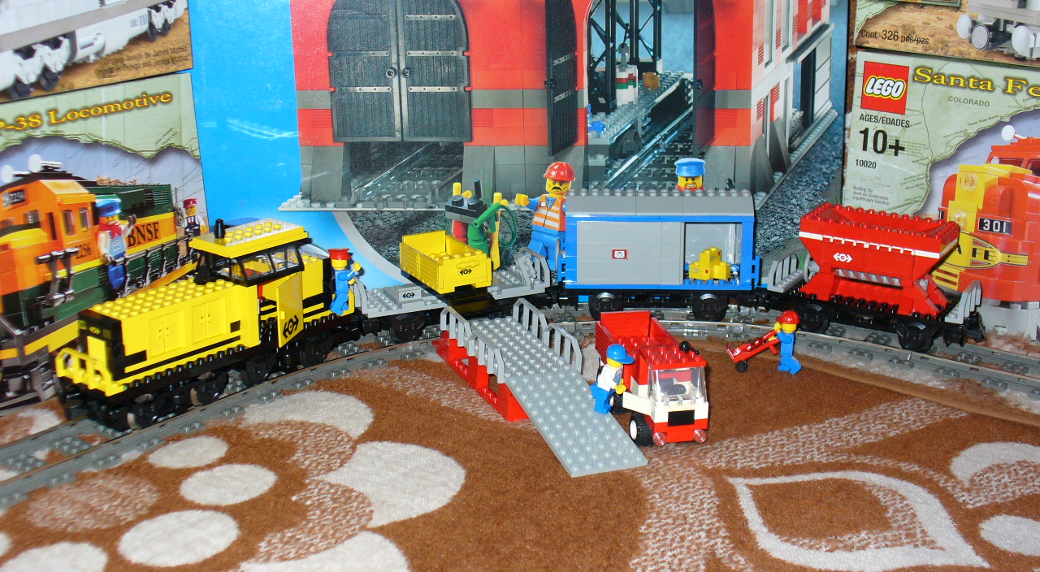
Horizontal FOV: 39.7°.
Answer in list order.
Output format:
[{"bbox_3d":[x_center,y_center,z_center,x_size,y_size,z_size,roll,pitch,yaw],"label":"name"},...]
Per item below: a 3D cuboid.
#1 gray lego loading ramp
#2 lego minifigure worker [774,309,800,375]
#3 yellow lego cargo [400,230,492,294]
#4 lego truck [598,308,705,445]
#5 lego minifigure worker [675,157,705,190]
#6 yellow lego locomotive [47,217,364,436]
[{"bbox_3d":[0.012,0.056,0.881,0.063,0.038,0.194,-8,20,-23],"label":"gray lego loading ramp"},{"bbox_3d":[0.177,0.036,0.957,0.018,0.040,0.023,3,18,8],"label":"lego minifigure worker"},{"bbox_3d":[-0.052,-0.018,0.997,0.040,0.024,0.067,-9,20,-26],"label":"yellow lego cargo"},{"bbox_3d":[0.080,0.053,0.873,0.041,0.057,0.119,-4,19,-12],"label":"lego truck"},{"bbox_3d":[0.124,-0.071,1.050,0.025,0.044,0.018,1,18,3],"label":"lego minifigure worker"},{"bbox_3d":[-0.192,0.012,0.904,0.050,0.116,0.216,14,23,36],"label":"yellow lego locomotive"}]

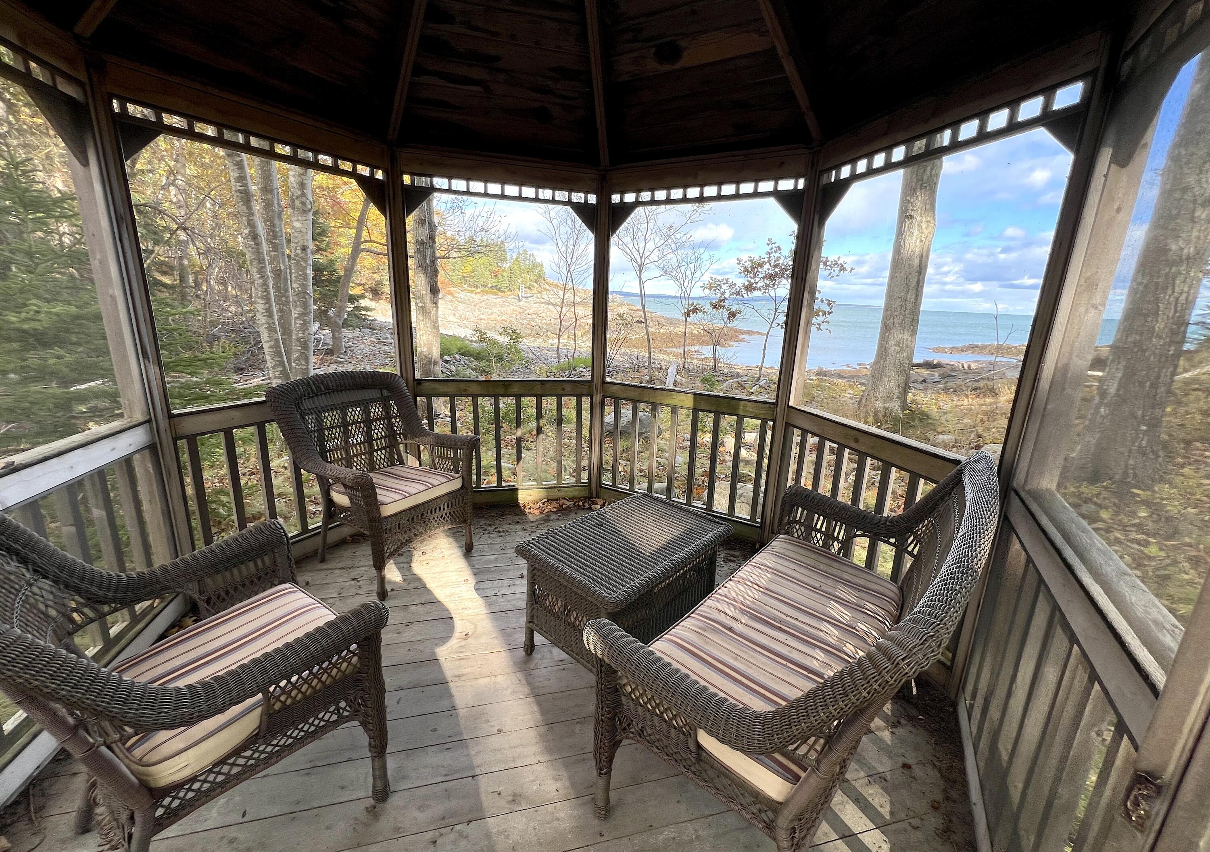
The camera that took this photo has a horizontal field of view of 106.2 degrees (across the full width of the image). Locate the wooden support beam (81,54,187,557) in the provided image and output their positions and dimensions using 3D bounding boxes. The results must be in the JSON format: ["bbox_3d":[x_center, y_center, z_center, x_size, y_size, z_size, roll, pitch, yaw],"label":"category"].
[{"bbox_3d":[-1.990,-0.280,1.981,0.105,2.340,0.105,4,15,7],"label":"wooden support beam"}]

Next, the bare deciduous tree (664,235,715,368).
[{"bbox_3d":[2.471,-3.586,13.307,1.500,3.759,1.500,5,15,9],"label":"bare deciduous tree"}]

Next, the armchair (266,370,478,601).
[{"bbox_3d":[-1.227,0.270,2.571,0.750,1.030,0.780,11,17,31],"label":"armchair"}]

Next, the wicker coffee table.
[{"bbox_3d":[0.109,0.730,2.049,0.550,0.500,0.870,15,19,41],"label":"wicker coffee table"}]

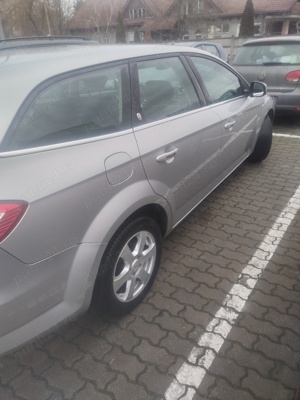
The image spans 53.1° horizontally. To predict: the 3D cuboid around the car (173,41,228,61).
[{"bbox_3d":[0.667,-3.712,8.625,1.700,1.450,4.100,16,34,31],"label":"car"}]

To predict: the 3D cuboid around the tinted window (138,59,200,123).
[{"bbox_3d":[0.066,-0.671,1.819,0.040,0.371,0.729,-18,12,41],"label":"tinted window"}]

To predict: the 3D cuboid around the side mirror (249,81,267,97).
[{"bbox_3d":[1.017,-1.040,2.832,0.195,0.150,0.110,16,34,31],"label":"side mirror"}]

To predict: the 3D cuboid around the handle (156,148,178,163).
[{"bbox_3d":[0.101,-0.246,1.706,0.050,0.052,0.205,16,34,31],"label":"handle"}]

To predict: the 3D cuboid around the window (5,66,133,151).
[{"bbox_3d":[-0.303,-0.440,1.356,0.050,0.349,0.892,-18,8,41],"label":"window"}]

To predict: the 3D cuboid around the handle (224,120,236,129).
[{"bbox_3d":[0.647,-0.602,2.414,0.050,0.050,0.200,16,34,31],"label":"handle"}]

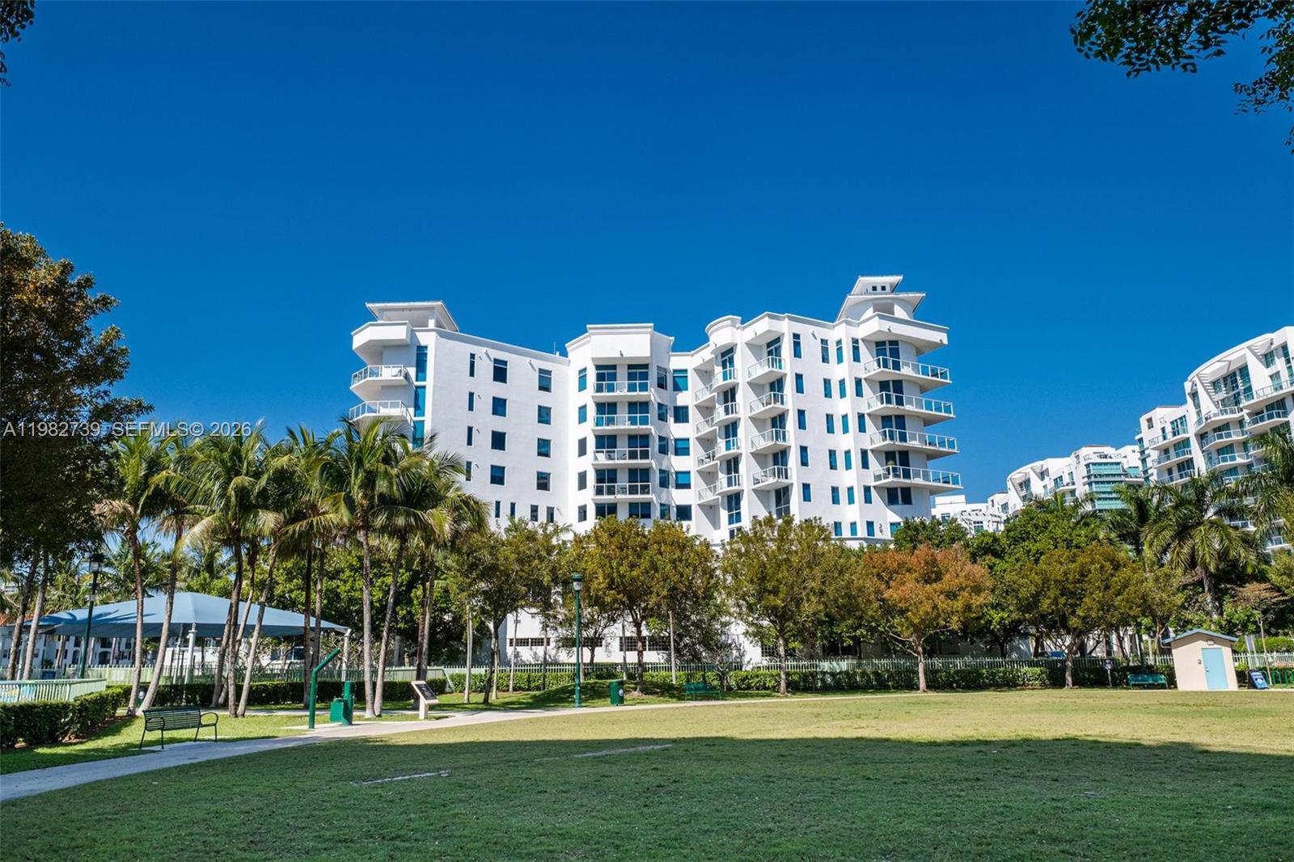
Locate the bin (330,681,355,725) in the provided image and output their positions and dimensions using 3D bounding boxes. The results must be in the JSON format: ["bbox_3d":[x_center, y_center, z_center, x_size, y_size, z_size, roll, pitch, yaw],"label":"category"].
[{"bbox_3d":[-9.827,8.719,27.757,0.800,1.385,0.600,-4,-14,11],"label":"bin"}]

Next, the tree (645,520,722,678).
[{"bbox_3d":[1.868,8.738,43.009,4.400,8.636,4.400,-1,-14,2],"label":"tree"}]

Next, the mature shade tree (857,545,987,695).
[{"bbox_3d":[15.027,10.060,46.544,6.500,7.675,6.500,-5,-14,17],"label":"mature shade tree"}]

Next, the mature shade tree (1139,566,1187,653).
[{"bbox_3d":[31.206,11.632,51.588,3.200,6.998,3.300,-1,-14,0],"label":"mature shade tree"}]

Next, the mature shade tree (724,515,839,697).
[{"bbox_3d":[7.127,9.120,45.694,6.200,9.295,6.200,-3,-14,8],"label":"mature shade tree"}]

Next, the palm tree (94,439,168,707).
[{"bbox_3d":[-21.806,5.647,35.788,3.000,11.652,3.100,-1,-14,0],"label":"palm tree"}]

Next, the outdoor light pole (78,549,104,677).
[{"bbox_3d":[-21.113,7.538,32.531,0.480,5.991,0.480,-1,-14,0],"label":"outdoor light pole"}]

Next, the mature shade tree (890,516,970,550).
[{"bbox_3d":[18.634,10.867,56.241,6.000,10.589,6.000,-5,-14,17],"label":"mature shade tree"}]

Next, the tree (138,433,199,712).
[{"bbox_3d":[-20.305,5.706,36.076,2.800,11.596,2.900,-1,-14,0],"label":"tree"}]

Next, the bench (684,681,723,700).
[{"bbox_3d":[2.744,12.600,41.782,0.620,0.835,1.830,-14,-19,42],"label":"bench"}]

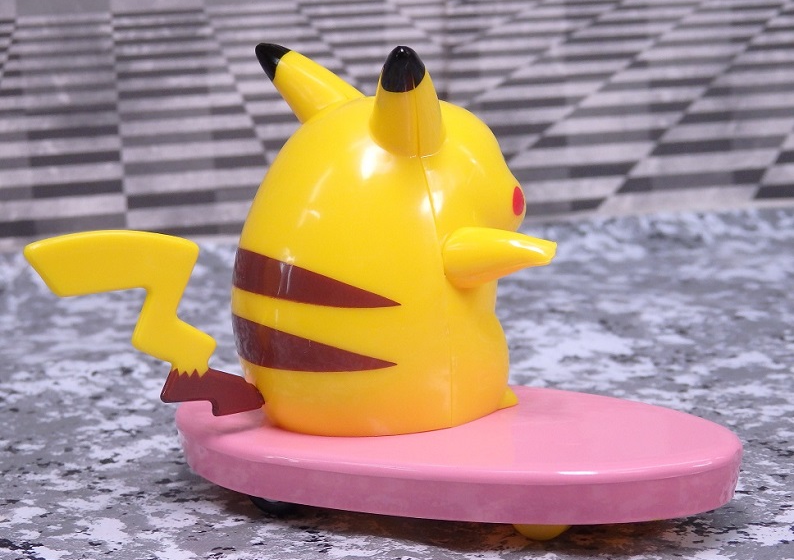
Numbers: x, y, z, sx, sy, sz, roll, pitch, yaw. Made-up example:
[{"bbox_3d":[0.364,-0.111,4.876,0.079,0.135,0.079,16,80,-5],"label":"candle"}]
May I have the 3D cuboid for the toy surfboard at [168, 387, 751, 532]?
[{"bbox_3d":[0.008,0.030,0.299,0.107,0.009,0.057,3,12,28],"label":"toy surfboard"}]

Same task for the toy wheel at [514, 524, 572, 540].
[{"bbox_3d":[0.024,0.037,0.276,0.011,0.011,0.005,3,12,28],"label":"toy wheel"}]

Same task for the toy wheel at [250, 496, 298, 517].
[{"bbox_3d":[-0.021,0.036,0.295,0.011,0.011,0.005,3,12,28],"label":"toy wheel"}]

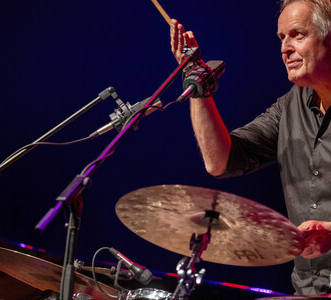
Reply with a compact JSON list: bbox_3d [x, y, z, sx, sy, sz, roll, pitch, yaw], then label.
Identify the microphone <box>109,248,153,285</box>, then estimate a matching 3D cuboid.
[{"bbox_3d":[-0.088,0.289,6.350,0.128,0.035,0.035,38,0,9],"label":"microphone"}]

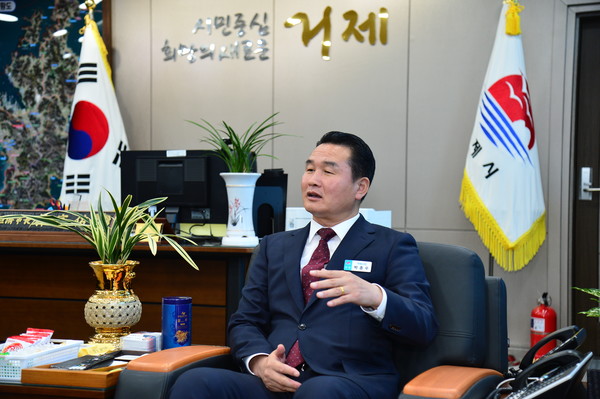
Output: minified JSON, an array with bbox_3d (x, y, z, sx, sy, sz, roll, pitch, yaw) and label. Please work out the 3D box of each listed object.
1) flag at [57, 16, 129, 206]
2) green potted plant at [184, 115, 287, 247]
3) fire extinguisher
[{"bbox_3d":[-1.404,-0.485,6.600,0.530,1.550,0.280,1,0,7],"label":"flag"},{"bbox_3d":[-0.281,-0.090,4.350,0.460,0.600,0.430,1,0,0],"label":"green potted plant"},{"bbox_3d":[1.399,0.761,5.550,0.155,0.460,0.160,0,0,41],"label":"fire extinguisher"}]

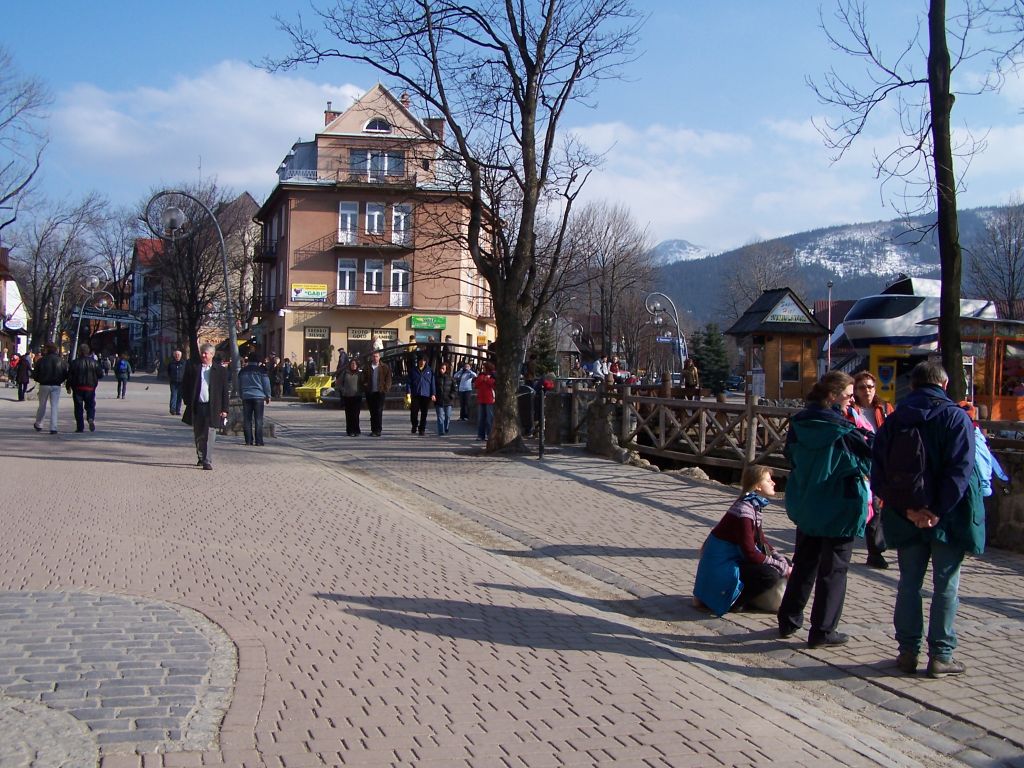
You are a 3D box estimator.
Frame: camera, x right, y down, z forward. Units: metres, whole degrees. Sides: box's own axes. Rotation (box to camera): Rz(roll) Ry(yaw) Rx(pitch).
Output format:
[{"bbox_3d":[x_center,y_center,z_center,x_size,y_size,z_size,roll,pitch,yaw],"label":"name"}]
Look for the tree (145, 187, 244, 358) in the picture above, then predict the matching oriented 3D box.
[{"bbox_3d":[-11.863,-3.456,42.000,3.900,7.900,3.900,1,0,0],"label":"tree"}]

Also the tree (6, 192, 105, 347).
[{"bbox_3d":[-22.742,-4.758,56.000,4.800,9.500,4.800,1,0,0],"label":"tree"}]

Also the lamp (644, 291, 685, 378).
[{"bbox_3d":[6.680,-1.580,49.000,1.750,4.800,0.500,1,-1,0],"label":"lamp"}]

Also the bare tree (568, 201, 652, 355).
[{"bbox_3d":[5.783,-5.137,66.000,5.000,11.200,5.000,1,0,0],"label":"bare tree"}]

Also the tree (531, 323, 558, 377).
[{"bbox_3d":[1.450,-1.100,51.000,1.600,3.600,1.600,1,-1,0],"label":"tree"}]

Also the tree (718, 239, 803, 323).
[{"bbox_3d":[19.976,-5.564,90.000,7.000,12.170,7.000,1,1,0],"label":"tree"}]

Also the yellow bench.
[{"bbox_3d":[-7.291,0.203,41.500,1.150,0.997,0.850,2,1,40],"label":"yellow bench"}]

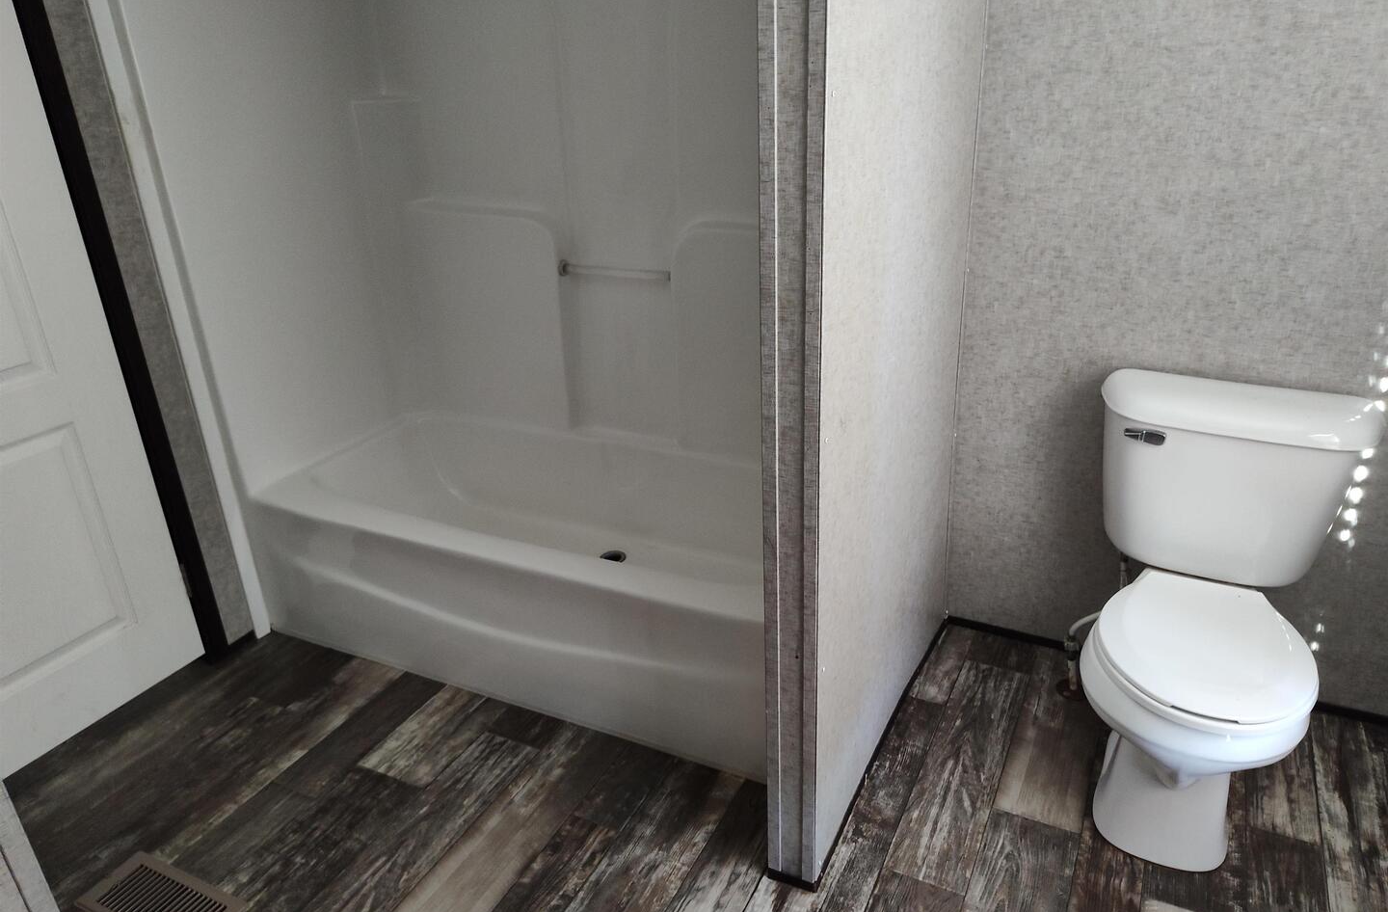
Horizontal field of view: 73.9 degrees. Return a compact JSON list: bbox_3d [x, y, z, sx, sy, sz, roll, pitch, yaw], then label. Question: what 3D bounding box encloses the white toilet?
[{"bbox_3d":[0.967,0.314,1.748,0.479,0.745,0.688,9,26,25],"label":"white toilet"}]

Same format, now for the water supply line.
[{"bbox_3d":[0.905,0.378,2.081,0.115,0.370,0.097,9,26,25],"label":"water supply line"}]

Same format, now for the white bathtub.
[{"bbox_3d":[-0.312,0.265,2.432,1.540,0.396,0.760,9,26,25],"label":"white bathtub"}]

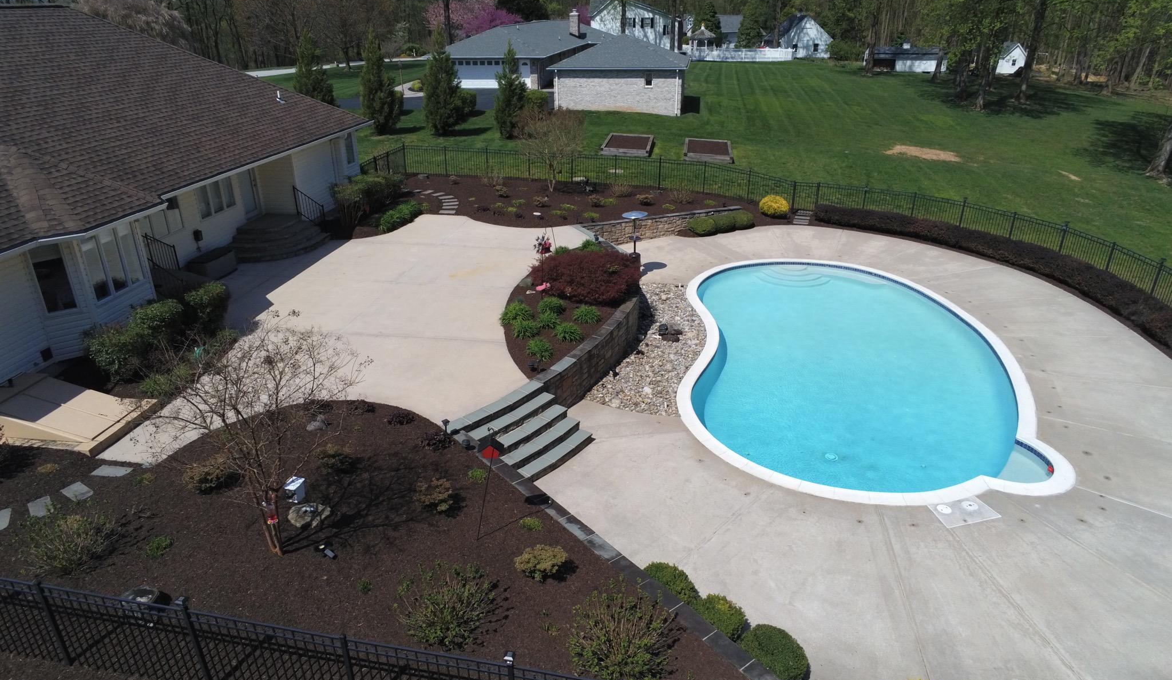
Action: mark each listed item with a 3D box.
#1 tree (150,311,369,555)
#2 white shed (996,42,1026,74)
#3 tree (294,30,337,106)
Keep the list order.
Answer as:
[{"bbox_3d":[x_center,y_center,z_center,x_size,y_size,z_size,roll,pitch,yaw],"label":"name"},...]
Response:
[{"bbox_3d":[-4.250,1.465,10.557,2.750,3.520,2.700,-1,24,0],"label":"tree"},{"bbox_3d":[49.312,-33.261,91.797,3.500,3.400,4.200,0,24,3],"label":"white shed"},{"bbox_3d":[-14.929,-14.192,42.789,2.100,5.250,2.100,-9,25,-16],"label":"tree"}]

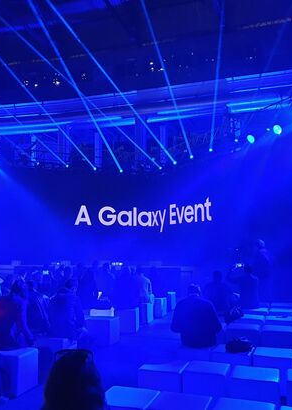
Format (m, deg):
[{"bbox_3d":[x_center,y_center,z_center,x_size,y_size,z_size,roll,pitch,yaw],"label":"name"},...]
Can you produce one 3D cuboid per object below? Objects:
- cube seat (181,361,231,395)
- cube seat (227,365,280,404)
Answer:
[{"bbox_3d":[0.652,1.948,4.323,0.450,0.450,0.450,-3,-5,19],"label":"cube seat"},{"bbox_3d":[1.149,1.981,4.254,0.455,0.455,0.455,-2,-5,19],"label":"cube seat"}]

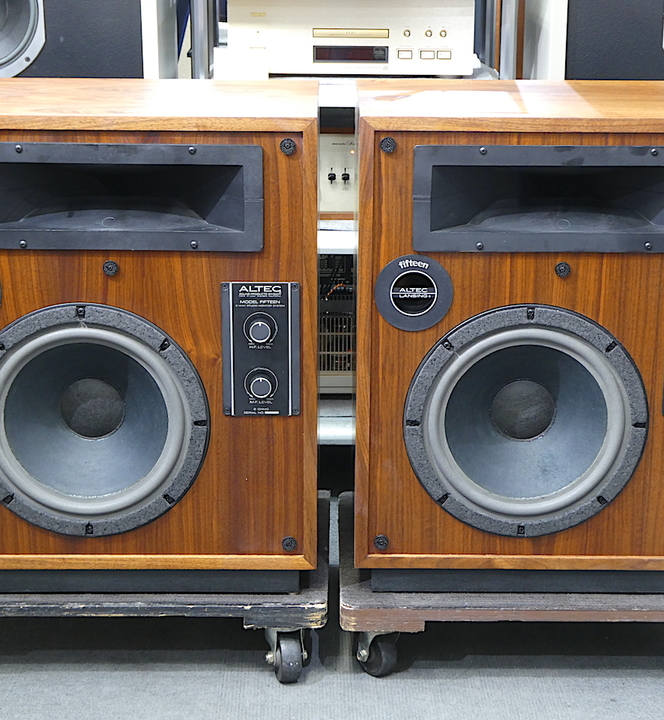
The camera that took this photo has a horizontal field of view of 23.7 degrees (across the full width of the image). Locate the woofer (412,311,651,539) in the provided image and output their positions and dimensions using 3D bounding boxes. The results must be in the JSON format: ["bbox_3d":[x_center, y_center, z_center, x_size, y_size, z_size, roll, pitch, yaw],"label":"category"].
[{"bbox_3d":[0.325,0.101,2.660,0.410,0.410,0.045,0,17,0],"label":"woofer"}]

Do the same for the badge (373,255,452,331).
[{"bbox_3d":[0.133,-0.110,2.584,0.129,0.129,0.012,0,17,0],"label":"badge"}]

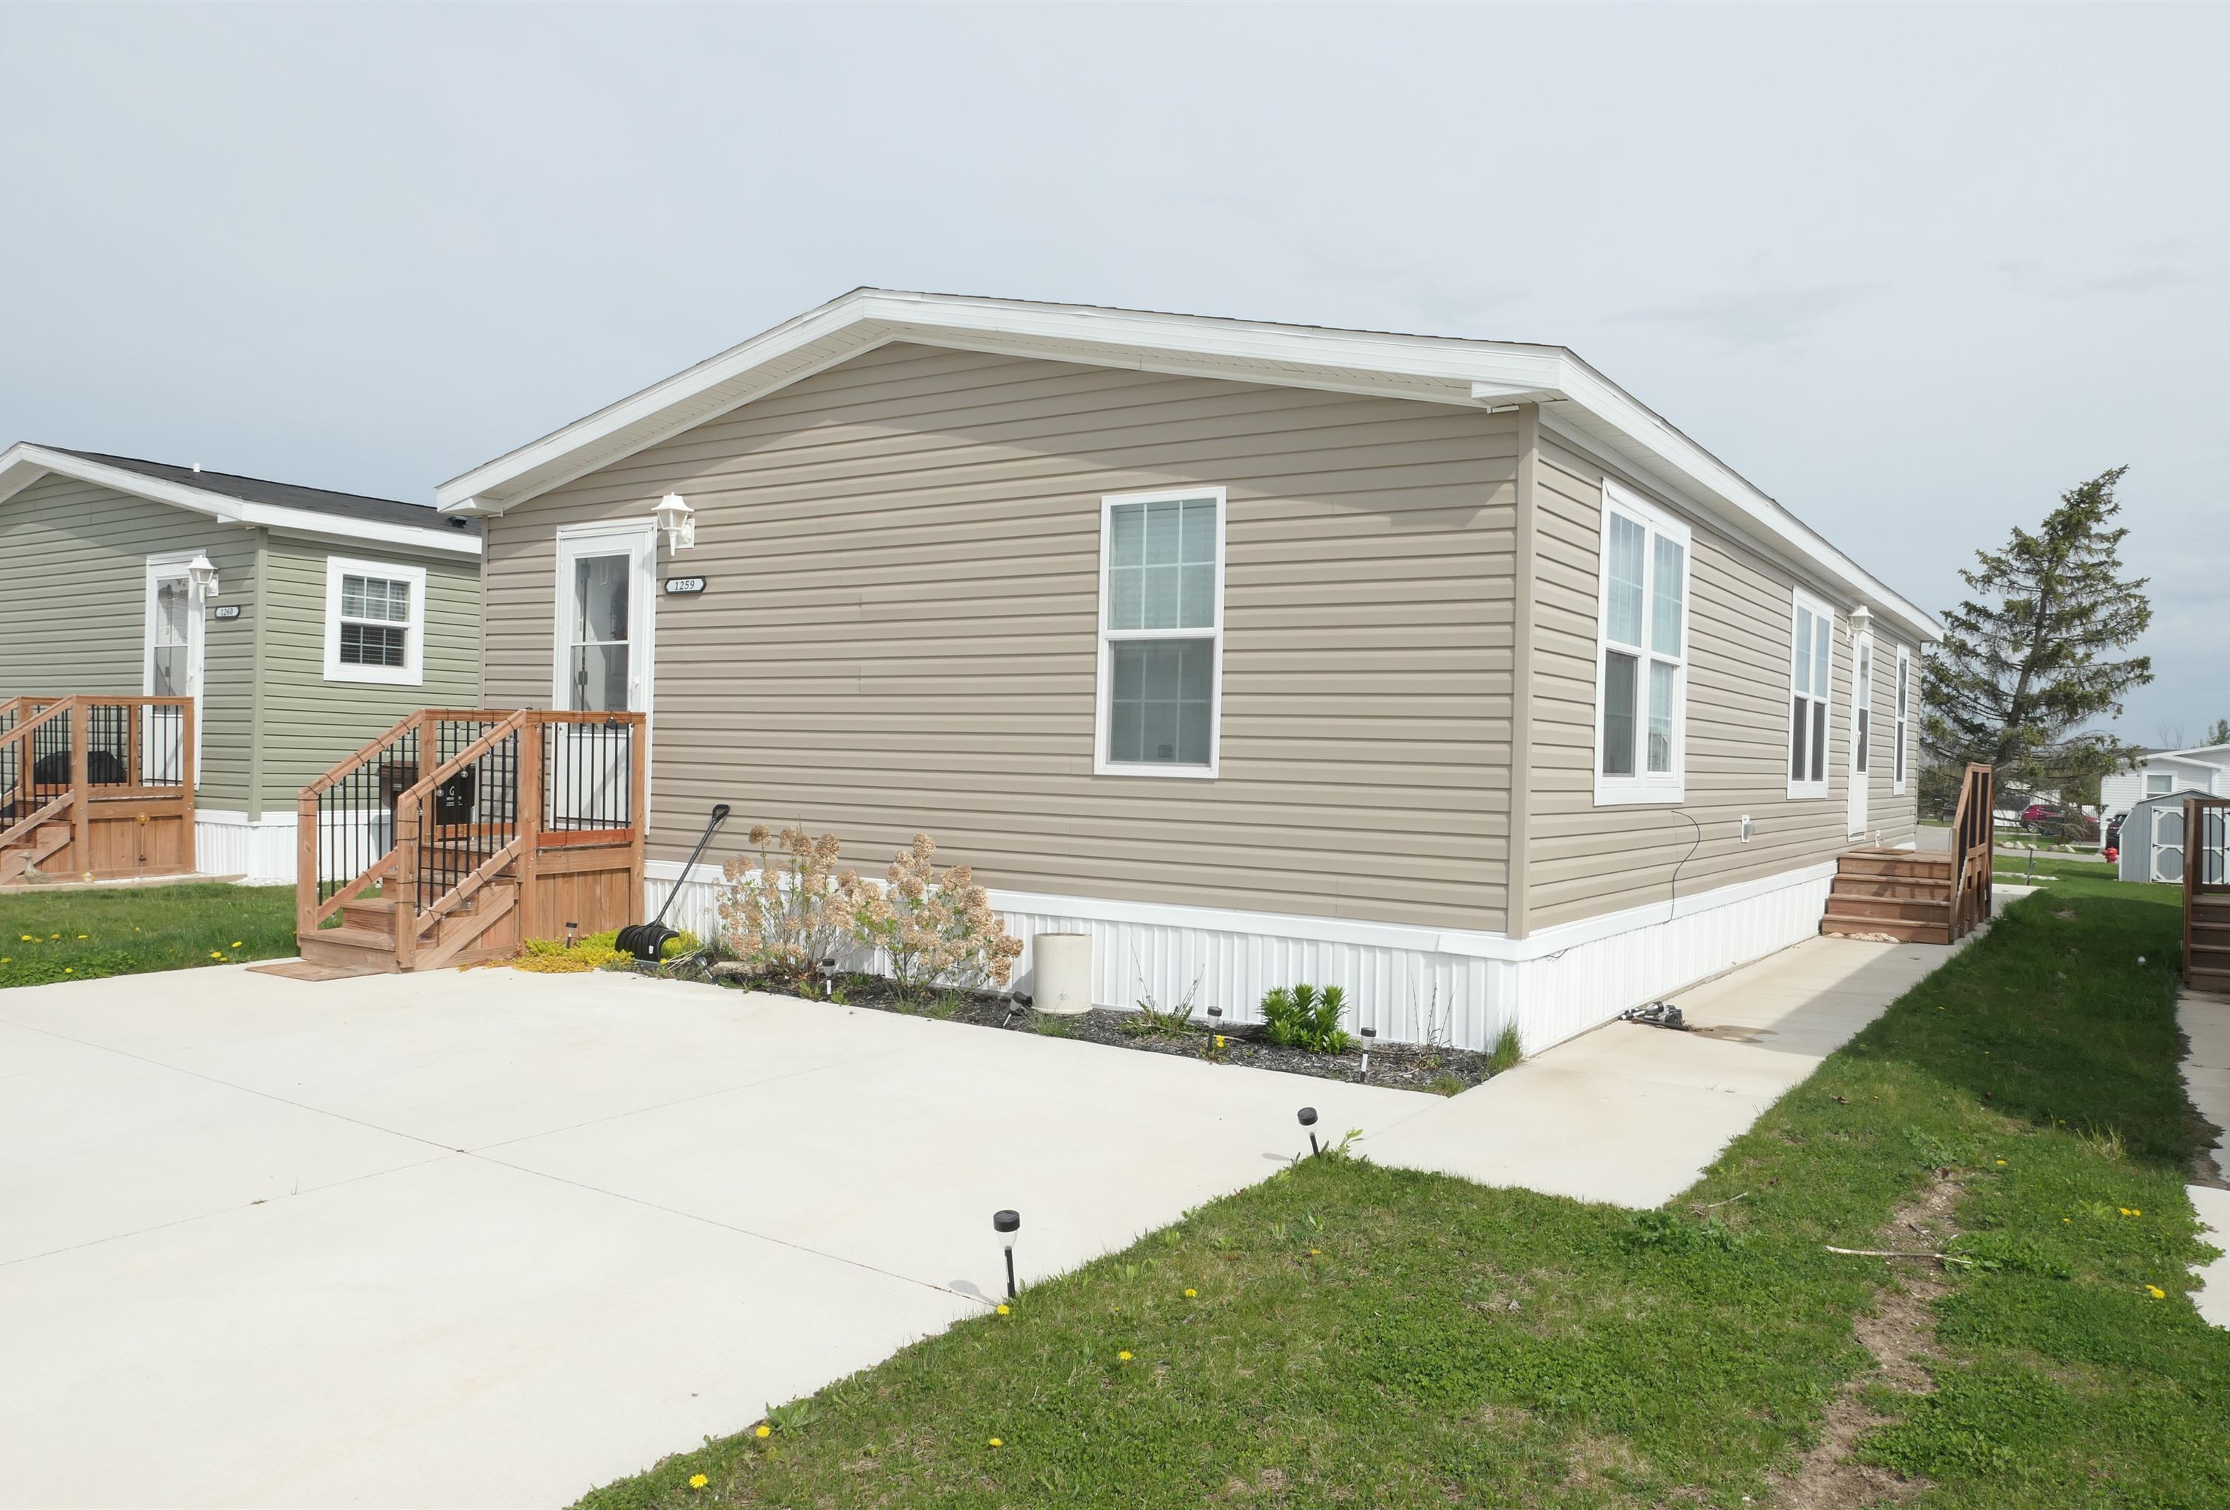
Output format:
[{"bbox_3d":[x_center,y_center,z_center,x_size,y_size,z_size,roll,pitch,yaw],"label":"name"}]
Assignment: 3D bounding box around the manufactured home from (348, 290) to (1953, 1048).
[{"bbox_3d":[2.559,-0.593,15.252,8.781,4.138,14.949,2,0,35],"label":"manufactured home"}]

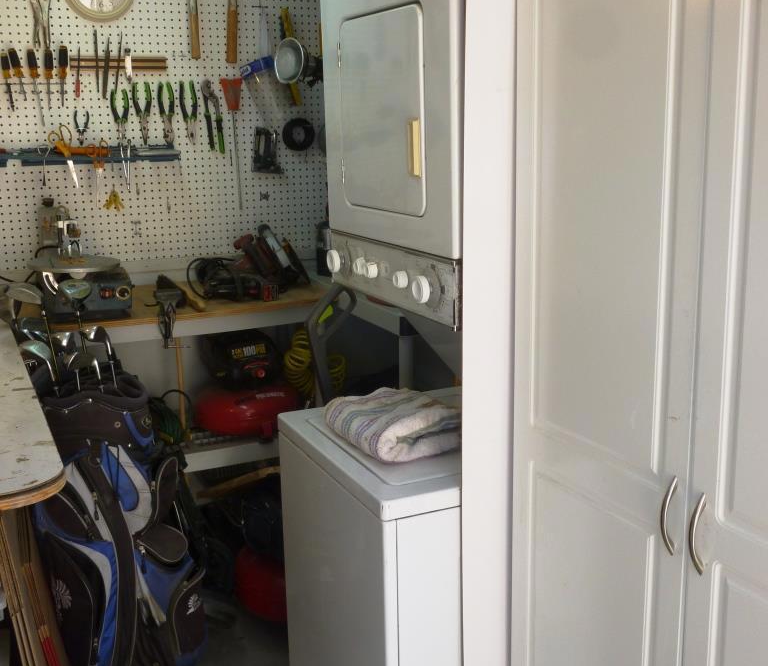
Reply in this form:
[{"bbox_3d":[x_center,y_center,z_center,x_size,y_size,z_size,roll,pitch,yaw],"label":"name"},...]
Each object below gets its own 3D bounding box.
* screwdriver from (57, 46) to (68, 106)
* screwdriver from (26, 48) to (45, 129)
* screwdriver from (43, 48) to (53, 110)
[{"bbox_3d":[-1.013,-0.810,2.806,0.030,0.188,0.030,0,12,-25],"label":"screwdriver"},{"bbox_3d":[-1.085,-0.766,2.783,0.029,0.235,0.029,-12,16,-22],"label":"screwdriver"},{"bbox_3d":[-1.053,-0.793,2.792,0.030,0.187,0.030,-2,13,-24],"label":"screwdriver"}]

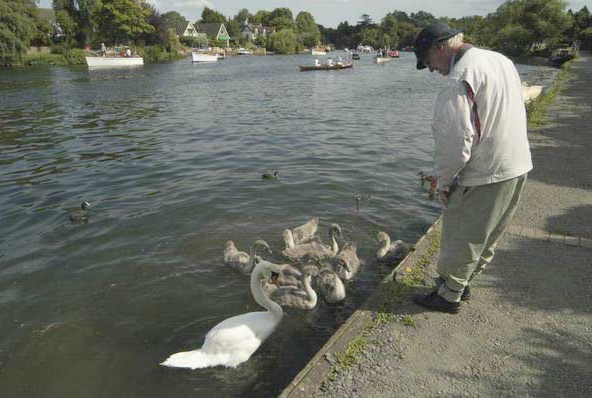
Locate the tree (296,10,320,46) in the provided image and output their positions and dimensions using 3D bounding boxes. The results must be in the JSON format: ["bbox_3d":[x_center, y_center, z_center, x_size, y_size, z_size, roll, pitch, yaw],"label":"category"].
[{"bbox_3d":[4.000,-52.809,125.413,7.500,11.600,7.500,0,21,0],"label":"tree"}]

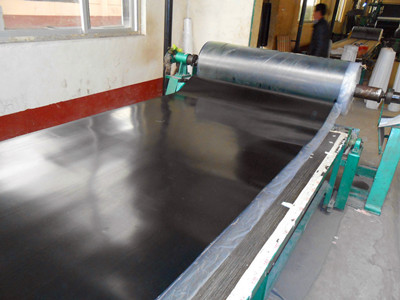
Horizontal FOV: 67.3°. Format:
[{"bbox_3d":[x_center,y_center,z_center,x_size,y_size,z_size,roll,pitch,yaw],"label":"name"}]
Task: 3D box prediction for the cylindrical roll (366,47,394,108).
[{"bbox_3d":[3.180,-1.260,5.300,0.265,0.990,0.265,3,24,0],"label":"cylindrical roll"}]

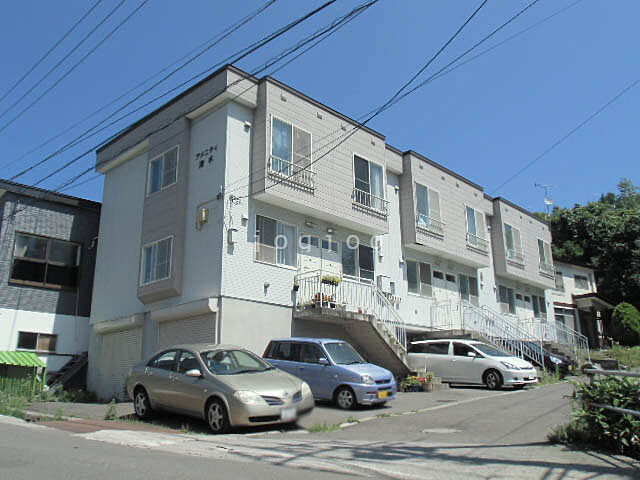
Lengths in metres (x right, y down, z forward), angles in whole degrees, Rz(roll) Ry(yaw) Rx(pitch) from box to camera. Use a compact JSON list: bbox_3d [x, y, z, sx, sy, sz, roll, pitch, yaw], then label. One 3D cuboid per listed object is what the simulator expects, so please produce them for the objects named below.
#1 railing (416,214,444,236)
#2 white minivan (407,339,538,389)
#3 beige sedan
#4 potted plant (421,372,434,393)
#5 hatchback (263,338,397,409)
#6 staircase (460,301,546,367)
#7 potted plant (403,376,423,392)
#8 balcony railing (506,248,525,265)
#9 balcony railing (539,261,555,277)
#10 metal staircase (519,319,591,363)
[{"bbox_3d":[4.258,-0.497,21.209,0.250,0.540,1.800,-15,-21,42],"label":"railing"},{"bbox_3d":[5.237,4.298,19.309,1.710,1.590,4.550,11,-18,-39],"label":"white minivan"},{"bbox_3d":[-2.070,2.824,10.888,1.770,1.480,4.570,12,-18,-44],"label":"beige sedan"},{"bbox_3d":[3.429,4.545,17.694,0.340,0.600,0.360,-1,-16,0],"label":"potted plant"},{"bbox_3d":[0.188,3.199,13.521,3.400,1.560,1.480,-10,-16,38],"label":"hatchback"},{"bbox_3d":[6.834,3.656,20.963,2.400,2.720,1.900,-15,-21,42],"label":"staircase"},{"bbox_3d":[2.851,4.453,17.095,0.380,0.470,0.480,-15,-21,42],"label":"potted plant"},{"bbox_3d":[9.303,0.876,26.261,0.250,0.540,1.800,-15,-21,42],"label":"balcony railing"},{"bbox_3d":[11.800,1.555,28.763,0.250,0.540,1.800,-15,-21,42],"label":"balcony railing"},{"bbox_3d":[11.148,4.807,26.416,2.200,2.180,2.600,-15,-21,42],"label":"metal staircase"}]

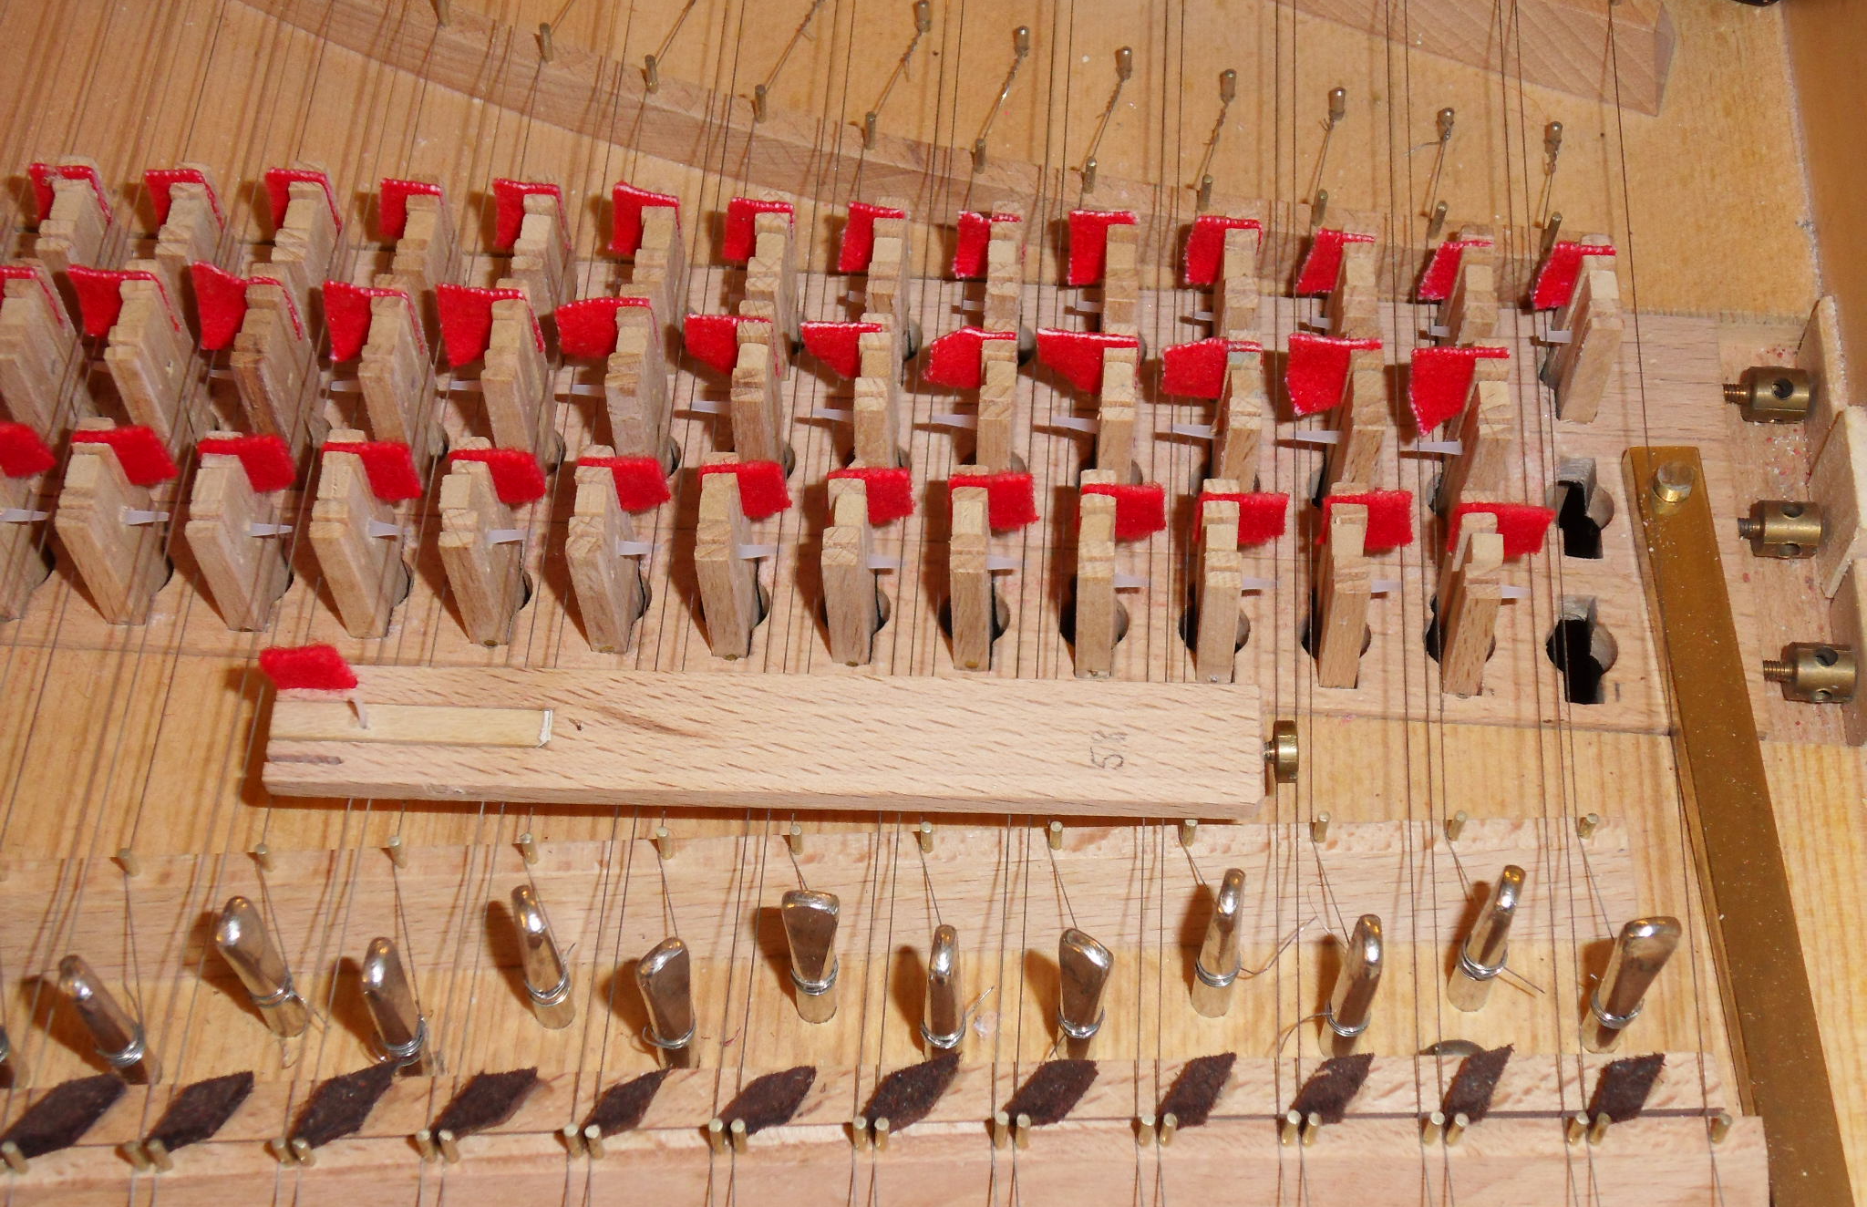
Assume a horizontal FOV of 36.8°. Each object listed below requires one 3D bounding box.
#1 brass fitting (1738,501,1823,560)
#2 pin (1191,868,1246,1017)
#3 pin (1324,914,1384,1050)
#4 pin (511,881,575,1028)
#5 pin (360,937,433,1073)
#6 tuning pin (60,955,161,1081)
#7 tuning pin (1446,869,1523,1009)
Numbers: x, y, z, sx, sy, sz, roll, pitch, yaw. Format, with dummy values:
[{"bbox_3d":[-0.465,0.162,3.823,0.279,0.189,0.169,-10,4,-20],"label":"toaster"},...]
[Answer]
[{"bbox_3d":[0.097,-0.009,0.323,0.009,0.006,0.006,3,59,3],"label":"brass fitting"},{"bbox_3d":[0.029,0.035,0.281,0.004,0.026,0.005,12,60,8],"label":"pin"},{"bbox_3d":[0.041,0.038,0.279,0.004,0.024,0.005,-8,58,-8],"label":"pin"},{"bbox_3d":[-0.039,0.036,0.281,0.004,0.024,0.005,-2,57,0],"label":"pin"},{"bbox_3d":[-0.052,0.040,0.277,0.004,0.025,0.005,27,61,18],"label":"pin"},{"bbox_3d":[-0.082,0.043,0.278,0.004,0.026,0.005,-19,61,-10],"label":"tuning pin"},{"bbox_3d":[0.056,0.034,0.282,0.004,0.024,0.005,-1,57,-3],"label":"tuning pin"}]

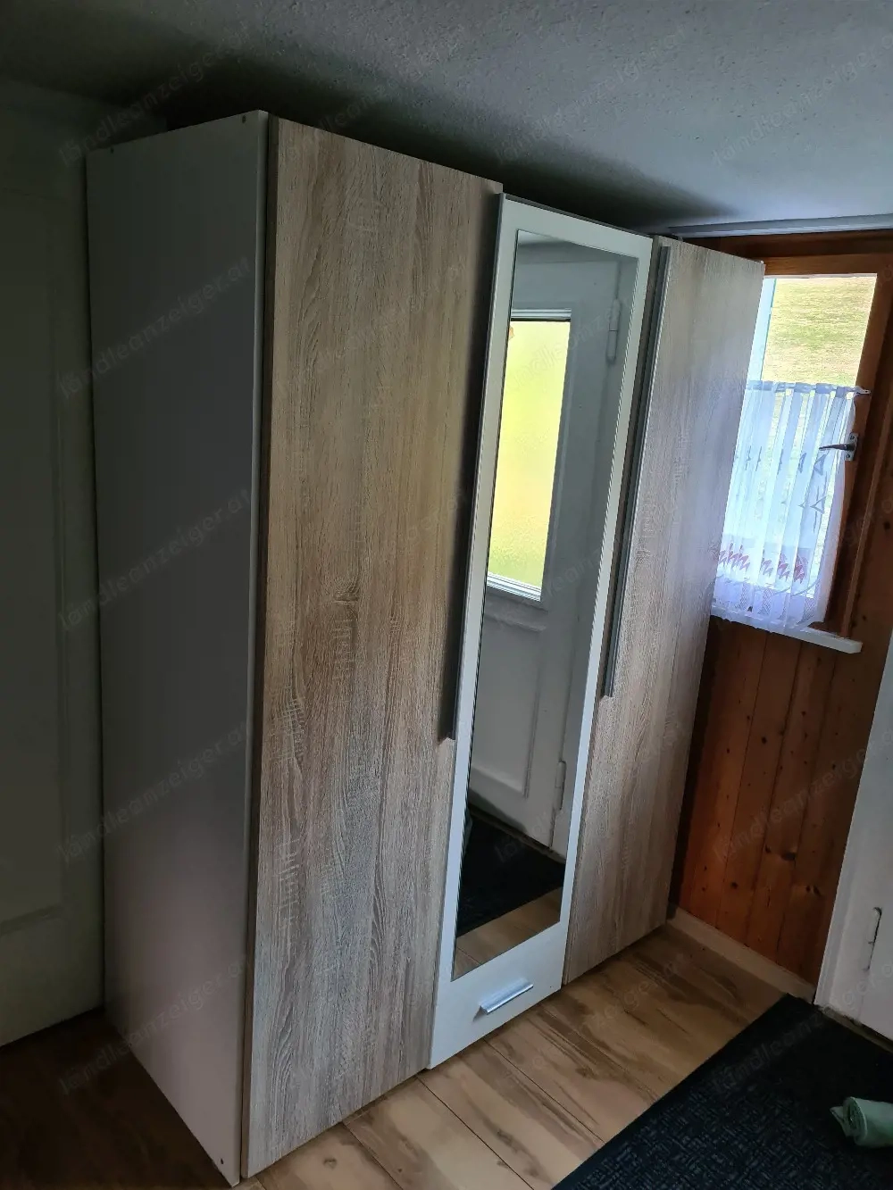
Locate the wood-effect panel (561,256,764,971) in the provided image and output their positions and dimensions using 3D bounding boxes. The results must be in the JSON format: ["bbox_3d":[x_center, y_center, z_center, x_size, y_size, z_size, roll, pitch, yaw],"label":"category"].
[{"bbox_3d":[0.514,0.091,2.146,0.421,1.740,0.032,-8,18,-42],"label":"wood-effect panel"}]

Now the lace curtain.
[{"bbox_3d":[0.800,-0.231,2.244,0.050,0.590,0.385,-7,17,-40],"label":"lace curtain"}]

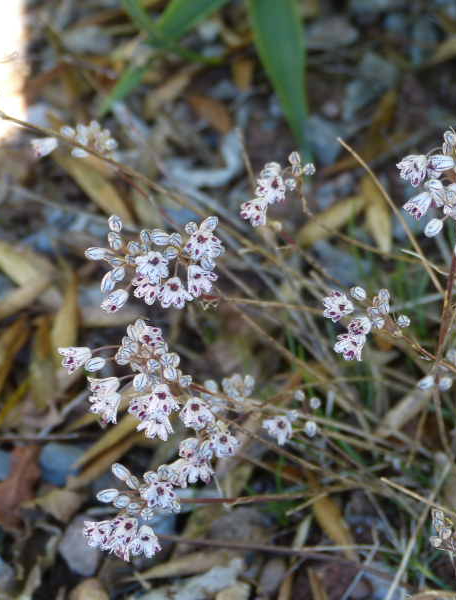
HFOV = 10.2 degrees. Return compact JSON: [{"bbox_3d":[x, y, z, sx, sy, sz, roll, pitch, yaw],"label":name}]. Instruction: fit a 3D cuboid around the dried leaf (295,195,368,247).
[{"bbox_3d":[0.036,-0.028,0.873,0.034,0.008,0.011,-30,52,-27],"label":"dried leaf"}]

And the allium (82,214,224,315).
[{"bbox_3d":[-0.018,-0.009,0.605,0.032,0.022,0.024,0,42,0],"label":"allium"}]

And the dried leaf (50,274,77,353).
[{"bbox_3d":[-0.052,0.004,0.836,0.007,0.008,0.037,2,42,3],"label":"dried leaf"}]

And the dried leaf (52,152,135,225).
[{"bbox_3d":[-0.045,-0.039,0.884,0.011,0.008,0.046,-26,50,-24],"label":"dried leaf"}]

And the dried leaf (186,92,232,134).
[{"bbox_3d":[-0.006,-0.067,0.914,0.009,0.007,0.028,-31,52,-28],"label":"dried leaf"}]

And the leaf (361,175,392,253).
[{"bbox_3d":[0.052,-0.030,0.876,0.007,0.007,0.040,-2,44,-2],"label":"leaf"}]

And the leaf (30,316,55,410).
[{"bbox_3d":[-0.059,0.020,0.821,0.007,0.008,0.043,-1,42,-2],"label":"leaf"}]

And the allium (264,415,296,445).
[{"bbox_3d":[0.014,0.035,0.700,0.009,0.008,0.007,10,45,10],"label":"allium"}]

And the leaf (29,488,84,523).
[{"bbox_3d":[-0.051,0.061,0.781,0.015,0.008,0.011,26,50,24],"label":"leaf"}]

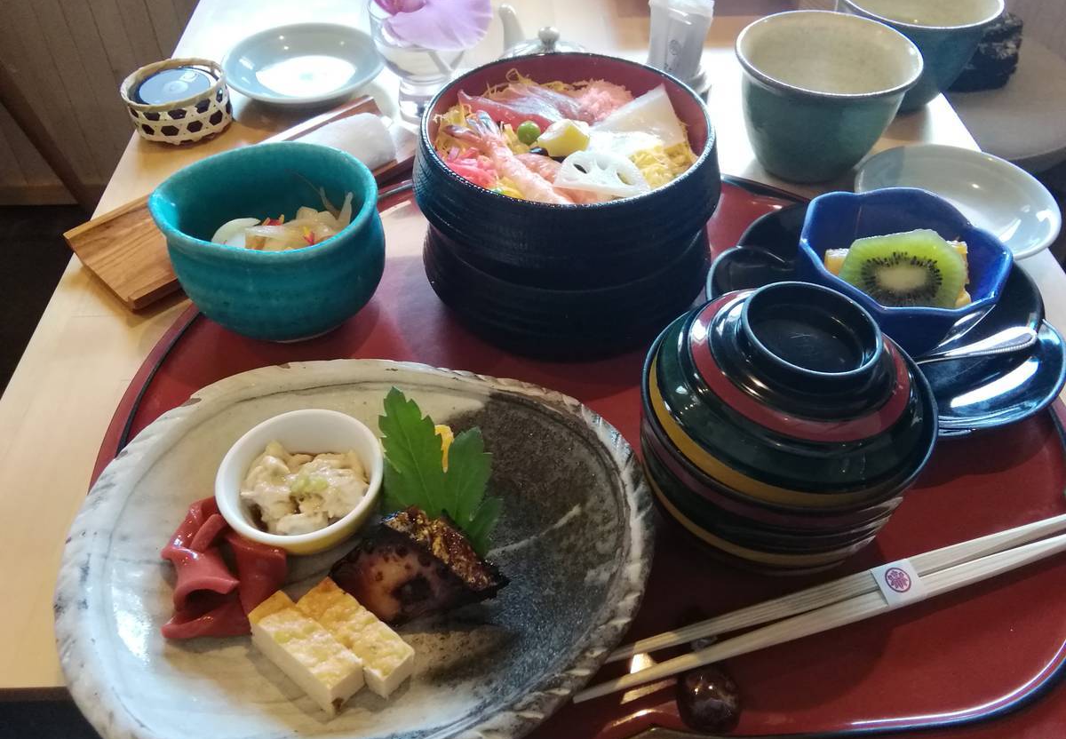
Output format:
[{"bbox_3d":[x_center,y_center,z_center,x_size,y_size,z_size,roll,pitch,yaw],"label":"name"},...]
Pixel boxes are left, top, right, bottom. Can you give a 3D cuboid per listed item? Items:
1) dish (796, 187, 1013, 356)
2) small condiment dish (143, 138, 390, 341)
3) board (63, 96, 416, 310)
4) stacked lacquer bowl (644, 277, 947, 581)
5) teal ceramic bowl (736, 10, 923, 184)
[{"bbox_3d":[0.163,-0.038,0.366,0.088,0.049,0.085,0,48,0],"label":"dish"},{"bbox_3d":[-0.123,-0.058,0.389,0.105,0.062,0.100,0,48,0],"label":"small condiment dish"},{"bbox_3d":[-0.160,-0.108,0.484,0.214,0.011,0.075,-36,57,-28],"label":"board"},{"bbox_3d":[0.096,0.013,0.308,0.107,0.086,0.107,0,48,0],"label":"stacked lacquer bowl"},{"bbox_3d":[0.175,-0.167,0.499,0.107,0.067,0.107,0,48,0],"label":"teal ceramic bowl"}]

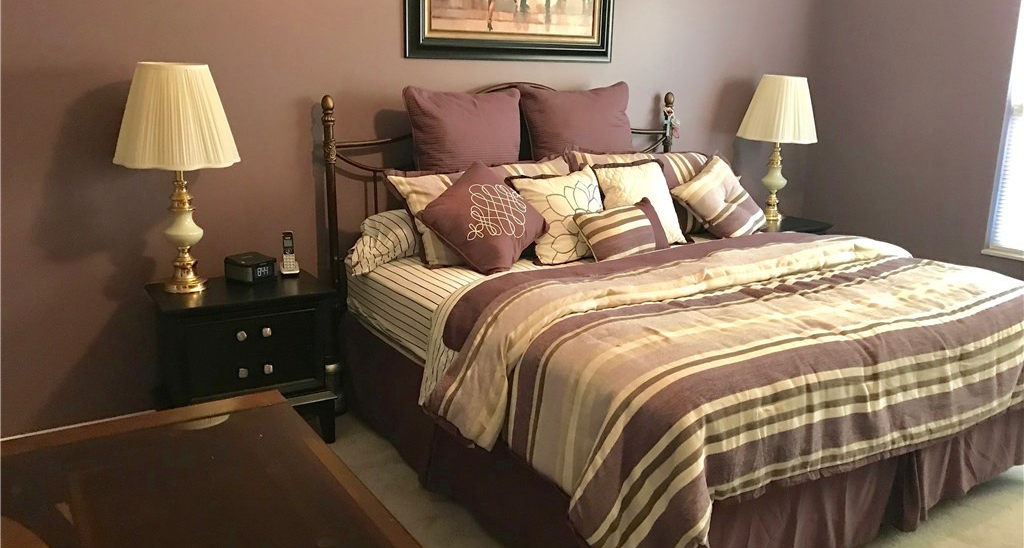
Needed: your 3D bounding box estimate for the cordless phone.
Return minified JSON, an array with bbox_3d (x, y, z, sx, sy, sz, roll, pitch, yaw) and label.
[{"bbox_3d":[-1.005,-0.096,3.764,0.080,0.180,0.090,-8,16,-33],"label":"cordless phone"}]

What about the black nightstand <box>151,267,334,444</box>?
[{"bbox_3d":[-1.153,0.388,3.560,0.685,0.671,0.485,-7,16,-31],"label":"black nightstand"}]

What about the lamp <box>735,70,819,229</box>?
[{"bbox_3d":[1.702,-0.803,5.293,0.475,0.915,0.475,-7,16,-31],"label":"lamp"}]

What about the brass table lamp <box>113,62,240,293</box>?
[{"bbox_3d":[-1.357,-0.385,3.374,0.475,0.915,0.475,-7,16,-31],"label":"brass table lamp"}]

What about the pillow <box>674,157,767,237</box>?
[{"bbox_3d":[1.057,-0.385,4.250,0.420,0.420,0.150,-33,-5,-32],"label":"pillow"}]

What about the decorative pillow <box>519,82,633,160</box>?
[{"bbox_3d":[0.325,-0.598,4.133,0.650,0.660,0.190,-7,4,-31],"label":"decorative pillow"}]

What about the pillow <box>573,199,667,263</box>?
[{"bbox_3d":[0.493,-0.205,3.744,0.440,0.280,0.130,-12,-18,-35],"label":"pillow"}]

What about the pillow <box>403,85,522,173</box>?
[{"bbox_3d":[-0.203,-0.514,3.819,0.620,0.650,0.190,-7,4,-31],"label":"pillow"}]

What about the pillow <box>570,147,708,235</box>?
[{"bbox_3d":[0.675,-0.392,4.152,0.920,0.460,0.190,-7,-10,-31],"label":"pillow"}]

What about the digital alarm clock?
[{"bbox_3d":[-1.145,-0.024,3.645,0.155,0.092,0.140,9,16,32],"label":"digital alarm clock"}]

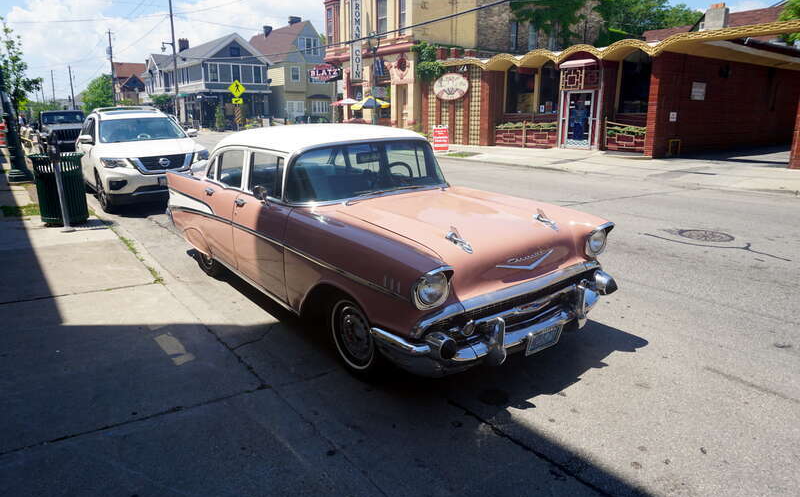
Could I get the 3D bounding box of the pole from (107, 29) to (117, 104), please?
[{"bbox_3d":[-35.835,-21.371,66.094,0.700,11.000,0.450,-11,18,-35],"label":"pole"}]

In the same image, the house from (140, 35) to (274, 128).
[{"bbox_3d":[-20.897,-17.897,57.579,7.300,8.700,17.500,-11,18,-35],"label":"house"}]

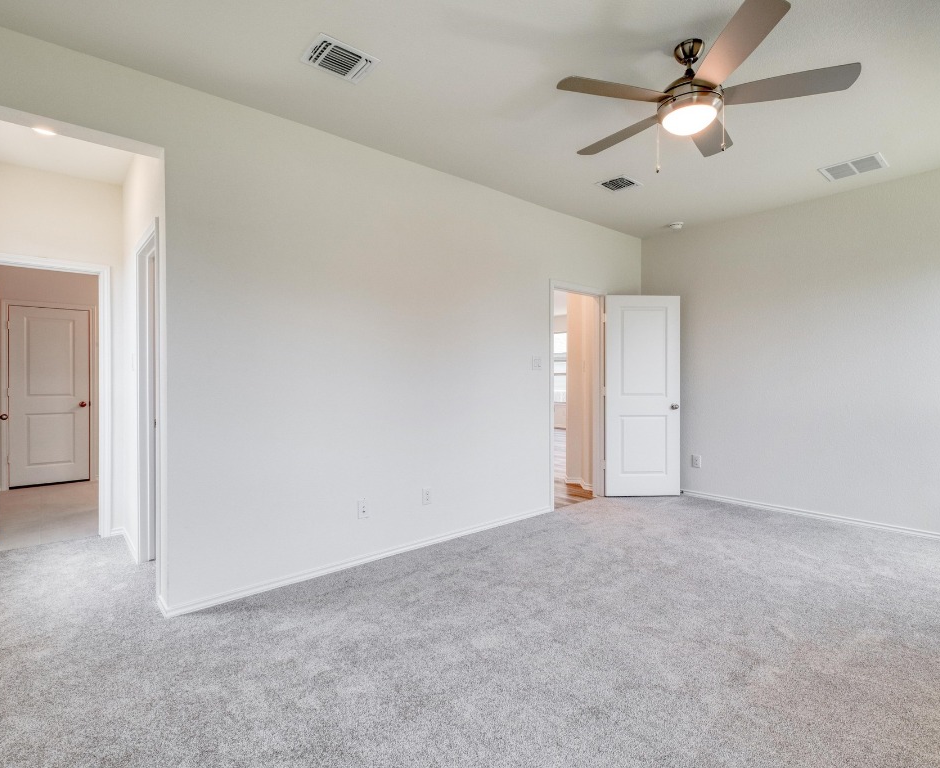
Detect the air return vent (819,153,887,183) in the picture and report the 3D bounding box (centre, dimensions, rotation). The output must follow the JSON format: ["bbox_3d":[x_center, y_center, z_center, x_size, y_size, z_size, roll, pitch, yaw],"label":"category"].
[{"bbox_3d":[2.822,-1.573,3.533,0.355,0.030,0.360,0,1,-39],"label":"air return vent"}]

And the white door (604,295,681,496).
[{"bbox_3d":[1.758,0.120,4.885,0.785,2.030,0.045,0,0,-4],"label":"white door"}]

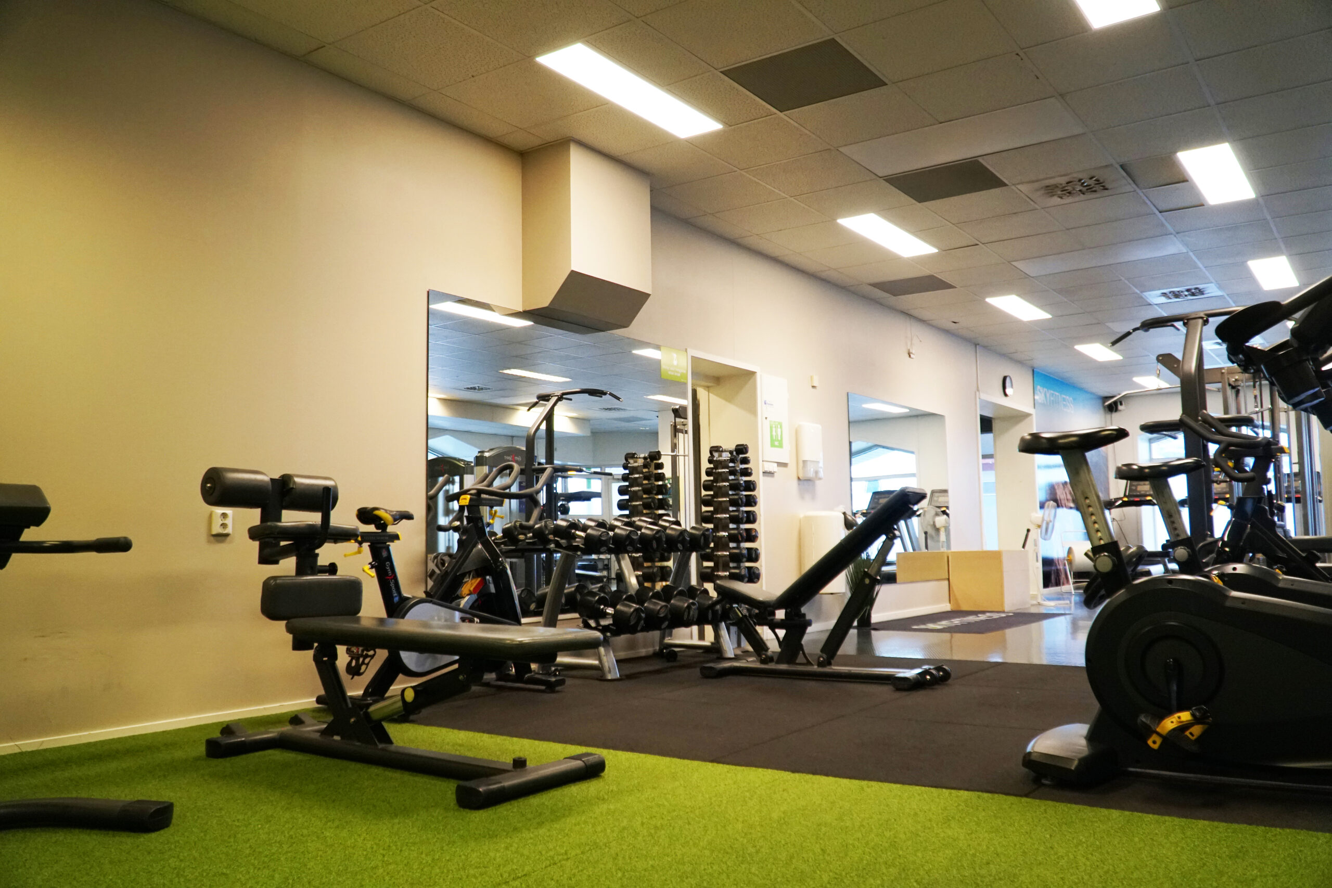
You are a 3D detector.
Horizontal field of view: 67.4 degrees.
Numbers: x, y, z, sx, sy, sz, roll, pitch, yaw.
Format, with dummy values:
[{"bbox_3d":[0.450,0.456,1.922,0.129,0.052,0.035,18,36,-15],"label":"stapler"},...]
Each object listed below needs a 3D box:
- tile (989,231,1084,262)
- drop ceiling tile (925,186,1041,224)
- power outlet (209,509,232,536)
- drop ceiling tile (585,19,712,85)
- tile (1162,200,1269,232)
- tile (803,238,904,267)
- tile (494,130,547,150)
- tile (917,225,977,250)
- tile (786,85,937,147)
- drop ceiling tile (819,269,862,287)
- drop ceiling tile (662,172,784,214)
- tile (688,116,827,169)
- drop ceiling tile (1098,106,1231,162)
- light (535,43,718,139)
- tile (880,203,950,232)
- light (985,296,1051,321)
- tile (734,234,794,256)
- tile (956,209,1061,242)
[{"bbox_3d":[2.787,-1.500,7.540,0.600,0.020,0.600,-3,-5,36],"label":"tile"},{"bbox_3d":[2.076,-1.573,6.585,0.600,0.020,0.600,-3,-5,36],"label":"drop ceiling tile"},{"bbox_3d":[-1.813,0.322,4.087,0.038,0.103,0.077,-3,-5,36],"label":"power outlet"},{"bbox_3d":[-0.066,-1.743,4.450,0.300,0.020,0.590,-4,-6,36],"label":"drop ceiling tile"},{"bbox_3d":[3.745,-1.555,6.795,0.600,0.025,0.600,-3,-5,36],"label":"tile"},{"bbox_3d":[1.476,-1.477,7.788,0.591,0.020,0.591,-4,-6,37],"label":"tile"},{"bbox_3d":[-0.814,-1.712,5.623,0.250,0.020,0.240,-3,-6,37],"label":"tile"},{"bbox_3d":[2.067,-1.505,7.343,0.278,0.020,0.591,-4,-6,37],"label":"tile"},{"bbox_3d":[1.030,-1.726,5.259,0.600,0.020,0.600,-3,-6,37],"label":"tile"},{"bbox_3d":[1.484,-1.424,8.529,0.200,0.020,0.600,-3,-5,36],"label":"drop ceiling tile"},{"bbox_3d":[0.385,-1.631,6.484,0.610,0.020,0.600,-3,-6,37],"label":"drop ceiling tile"},{"bbox_3d":[0.507,-1.652,5.516,0.591,0.020,0.591,-4,-6,37],"label":"tile"},{"bbox_3d":[2.674,-1.661,5.371,0.600,0.025,0.600,-3,-5,36],"label":"drop ceiling tile"},{"bbox_3d":[-0.148,-1.771,5.014,0.280,0.050,1.180,-3,-6,37],"label":"light"},{"bbox_3d":[1.703,-1.552,6.862,0.278,0.020,0.591,-4,-6,37],"label":"tile"},{"bbox_3d":[3.479,-1.346,9.802,0.290,0.050,1.200,-3,-6,37],"label":"light"},{"bbox_3d":[0.756,-1.489,7.521,0.205,0.020,0.600,-4,-6,36],"label":"tile"},{"bbox_3d":[2.426,-1.536,7.035,0.600,0.025,0.600,-3,-5,36],"label":"tile"}]

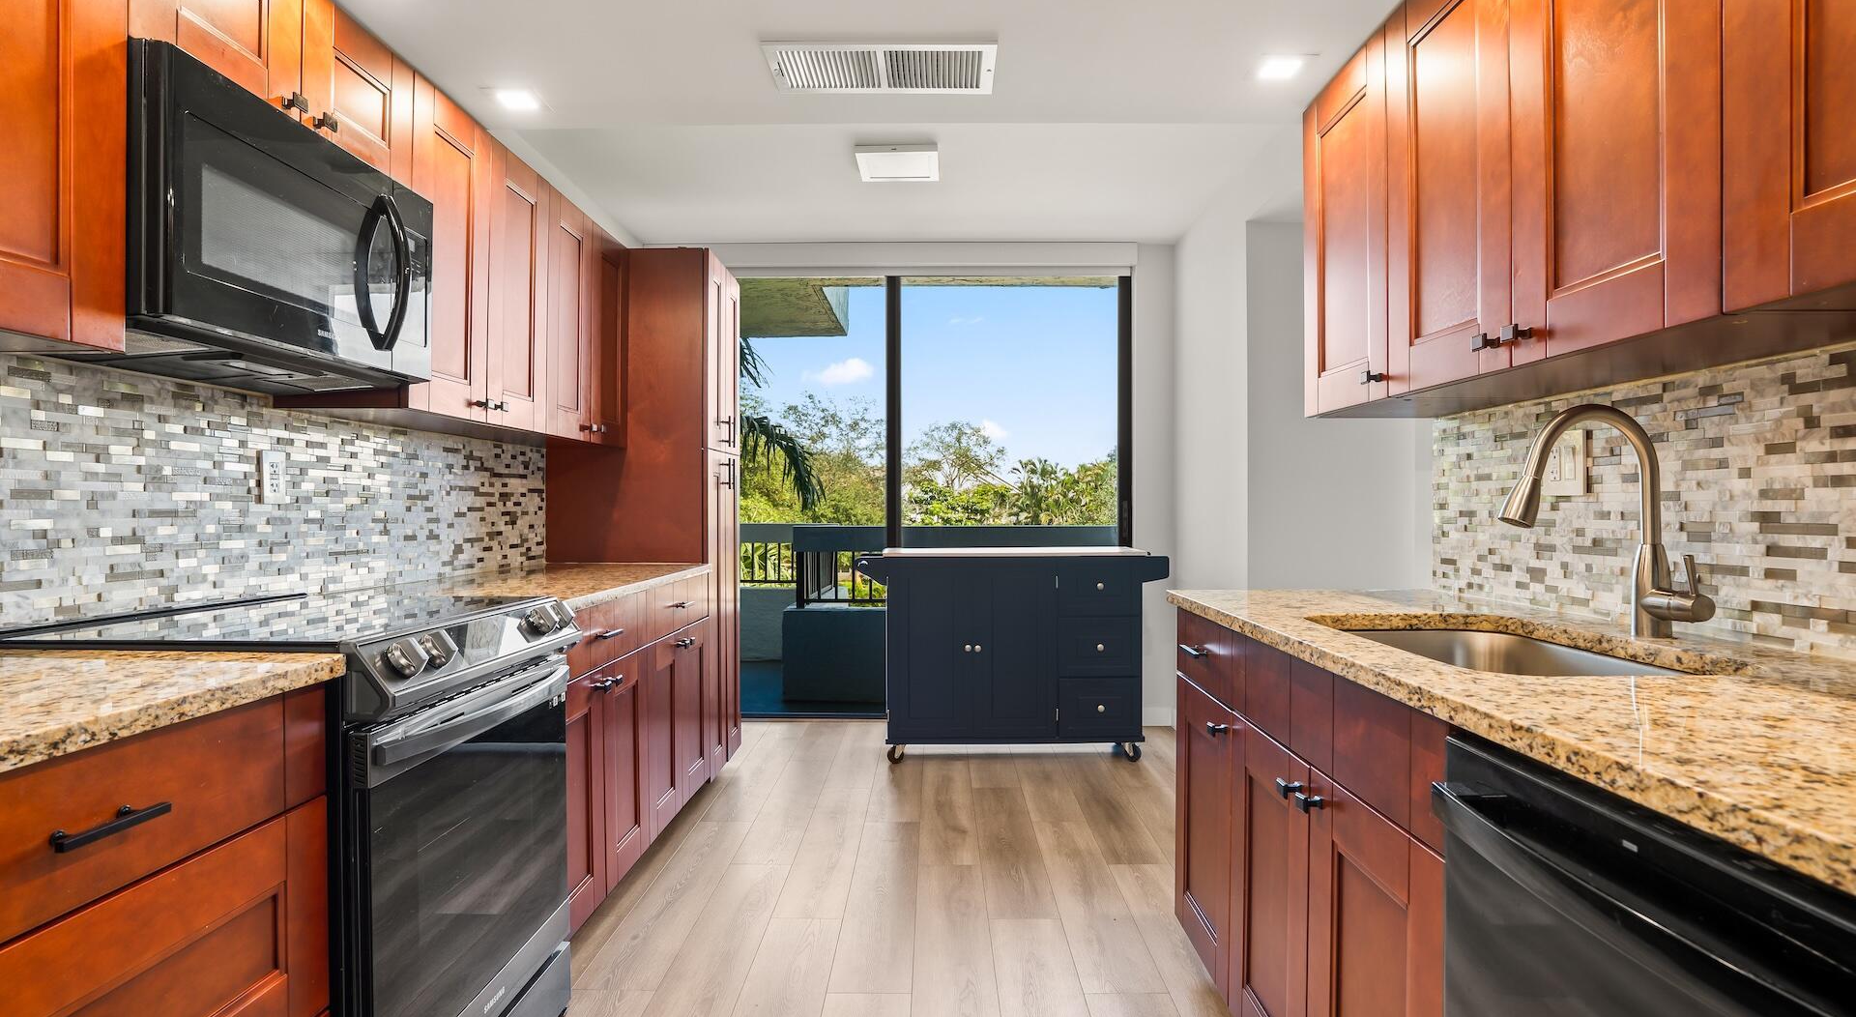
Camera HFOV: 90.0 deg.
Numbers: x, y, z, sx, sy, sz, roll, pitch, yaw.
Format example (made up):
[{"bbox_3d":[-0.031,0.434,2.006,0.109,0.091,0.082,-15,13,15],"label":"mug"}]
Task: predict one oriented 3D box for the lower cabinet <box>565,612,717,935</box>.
[{"bbox_3d":[-1.161,0.684,2.845,0.612,0.860,1.465,0,0,1],"label":"lower cabinet"}]

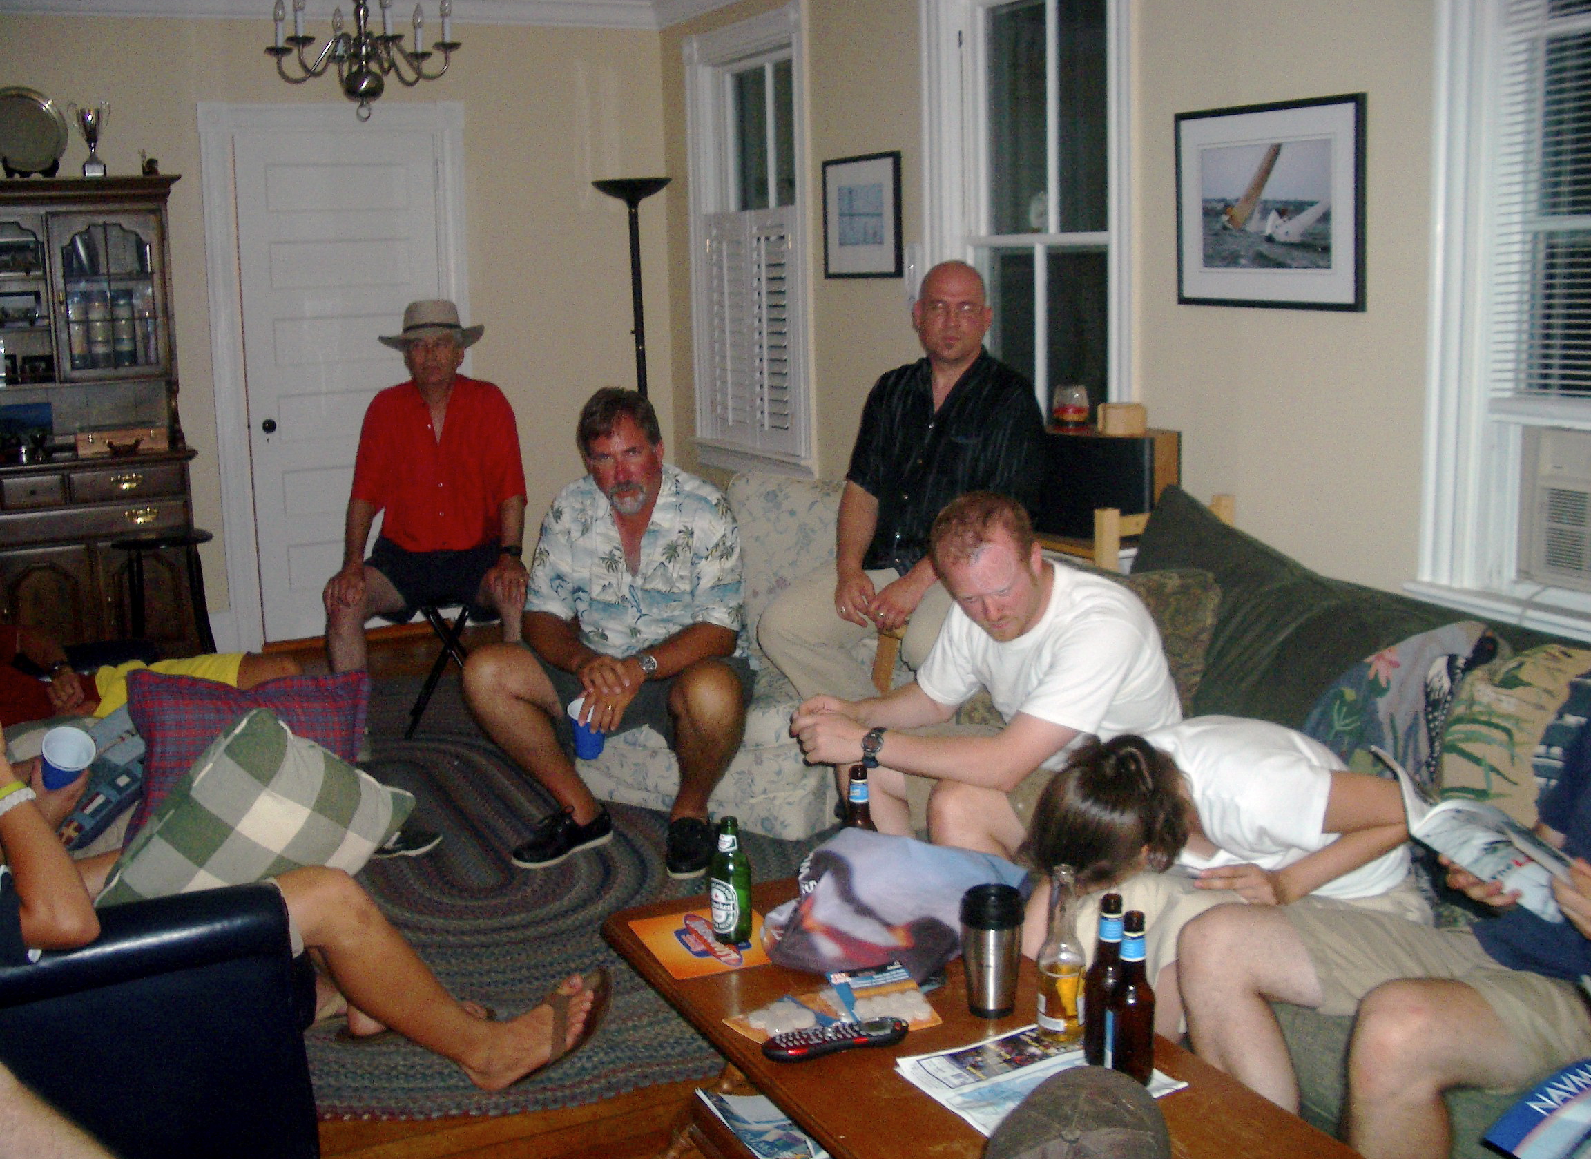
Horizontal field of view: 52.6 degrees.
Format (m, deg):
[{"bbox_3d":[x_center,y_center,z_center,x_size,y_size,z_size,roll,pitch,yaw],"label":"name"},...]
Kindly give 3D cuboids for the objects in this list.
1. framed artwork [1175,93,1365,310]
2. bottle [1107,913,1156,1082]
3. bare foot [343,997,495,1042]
[{"bbox_3d":[1.093,-0.879,3.770,0.025,0.475,0.625,-6,12,-26],"label":"framed artwork"},{"bbox_3d":[0.429,0.531,2.040,0.062,0.230,0.062,-1,11,0],"label":"bottle"},{"bbox_3d":[-0.732,0.838,3.121,0.270,0.090,0.100,-2,11,-7],"label":"bare foot"}]

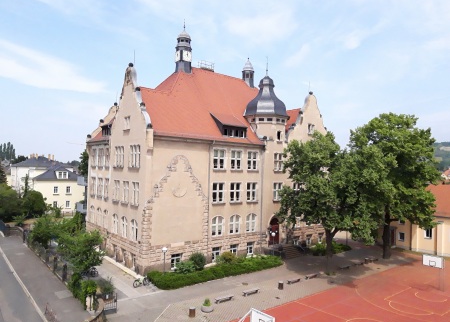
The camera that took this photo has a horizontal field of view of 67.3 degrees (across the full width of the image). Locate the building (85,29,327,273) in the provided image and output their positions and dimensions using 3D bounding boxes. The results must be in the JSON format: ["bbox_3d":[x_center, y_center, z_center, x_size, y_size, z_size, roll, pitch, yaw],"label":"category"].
[{"bbox_3d":[-1.482,-3.643,58.226,36.500,35.300,23.000,3,-3,-39],"label":"building"}]

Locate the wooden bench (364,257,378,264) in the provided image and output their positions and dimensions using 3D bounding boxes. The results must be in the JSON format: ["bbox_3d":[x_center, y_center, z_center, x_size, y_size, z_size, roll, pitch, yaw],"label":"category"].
[{"bbox_3d":[20.658,13.784,47.110,1.950,0.470,0.500,3,-3,-39],"label":"wooden bench"}]

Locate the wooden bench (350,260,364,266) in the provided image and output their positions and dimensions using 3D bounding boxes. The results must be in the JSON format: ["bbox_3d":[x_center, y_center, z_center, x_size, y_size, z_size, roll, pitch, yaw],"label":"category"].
[{"bbox_3d":[17.688,13.725,45.150,1.850,0.420,0.430,3,-3,-38],"label":"wooden bench"}]

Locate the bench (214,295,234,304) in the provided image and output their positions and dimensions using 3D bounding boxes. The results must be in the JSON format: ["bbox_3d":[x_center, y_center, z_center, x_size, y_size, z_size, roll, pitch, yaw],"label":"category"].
[{"bbox_3d":[0.012,12.851,31.470,1.850,0.420,0.430,3,-3,-38],"label":"bench"}]

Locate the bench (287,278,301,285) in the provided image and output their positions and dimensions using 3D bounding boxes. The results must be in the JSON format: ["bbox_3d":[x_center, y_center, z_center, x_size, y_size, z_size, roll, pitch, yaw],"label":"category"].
[{"bbox_3d":[7.580,13.219,37.205,1.850,0.420,0.430,3,-3,-38],"label":"bench"}]

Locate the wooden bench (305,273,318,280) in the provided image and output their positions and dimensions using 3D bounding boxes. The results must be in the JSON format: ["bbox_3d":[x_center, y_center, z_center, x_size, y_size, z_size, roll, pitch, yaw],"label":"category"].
[{"bbox_3d":[10.006,13.336,39.032,1.850,0.420,0.430,3,-3,-38],"label":"wooden bench"}]

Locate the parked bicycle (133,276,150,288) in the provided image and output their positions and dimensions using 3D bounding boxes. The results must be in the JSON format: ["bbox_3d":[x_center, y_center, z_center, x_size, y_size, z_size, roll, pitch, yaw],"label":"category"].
[{"bbox_3d":[-8.483,12.347,34.638,1.720,1.050,0.580,3,-3,-37],"label":"parked bicycle"}]

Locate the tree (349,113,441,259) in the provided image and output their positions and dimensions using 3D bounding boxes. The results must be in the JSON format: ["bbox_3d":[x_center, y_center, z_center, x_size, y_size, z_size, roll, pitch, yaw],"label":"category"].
[{"bbox_3d":[24.607,3.682,49.248,13.200,21.000,13.000,1,-2,0],"label":"tree"}]

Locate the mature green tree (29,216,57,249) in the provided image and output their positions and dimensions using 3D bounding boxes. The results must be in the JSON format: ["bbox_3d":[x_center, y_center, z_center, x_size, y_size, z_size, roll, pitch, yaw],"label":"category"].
[{"bbox_3d":[-27.480,10.784,51.402,4.200,4.800,4.200,1,-2,0],"label":"mature green tree"}]

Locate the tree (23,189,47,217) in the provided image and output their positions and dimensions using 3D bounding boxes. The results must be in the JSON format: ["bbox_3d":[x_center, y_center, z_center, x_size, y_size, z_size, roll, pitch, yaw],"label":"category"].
[{"bbox_3d":[-43.900,10.000,78.000,5.600,6.500,5.500,2,-3,-29],"label":"tree"}]

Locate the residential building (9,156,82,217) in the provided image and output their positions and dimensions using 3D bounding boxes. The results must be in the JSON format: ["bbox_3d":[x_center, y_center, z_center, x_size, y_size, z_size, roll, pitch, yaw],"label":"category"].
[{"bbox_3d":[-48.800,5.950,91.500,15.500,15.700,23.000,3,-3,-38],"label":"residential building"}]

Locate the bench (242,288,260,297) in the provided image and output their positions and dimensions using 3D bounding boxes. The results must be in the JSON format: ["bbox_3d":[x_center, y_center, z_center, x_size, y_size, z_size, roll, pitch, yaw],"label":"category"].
[{"bbox_3d":[2.631,12.818,33.150,1.900,0.450,0.500,3,-3,-39],"label":"bench"}]

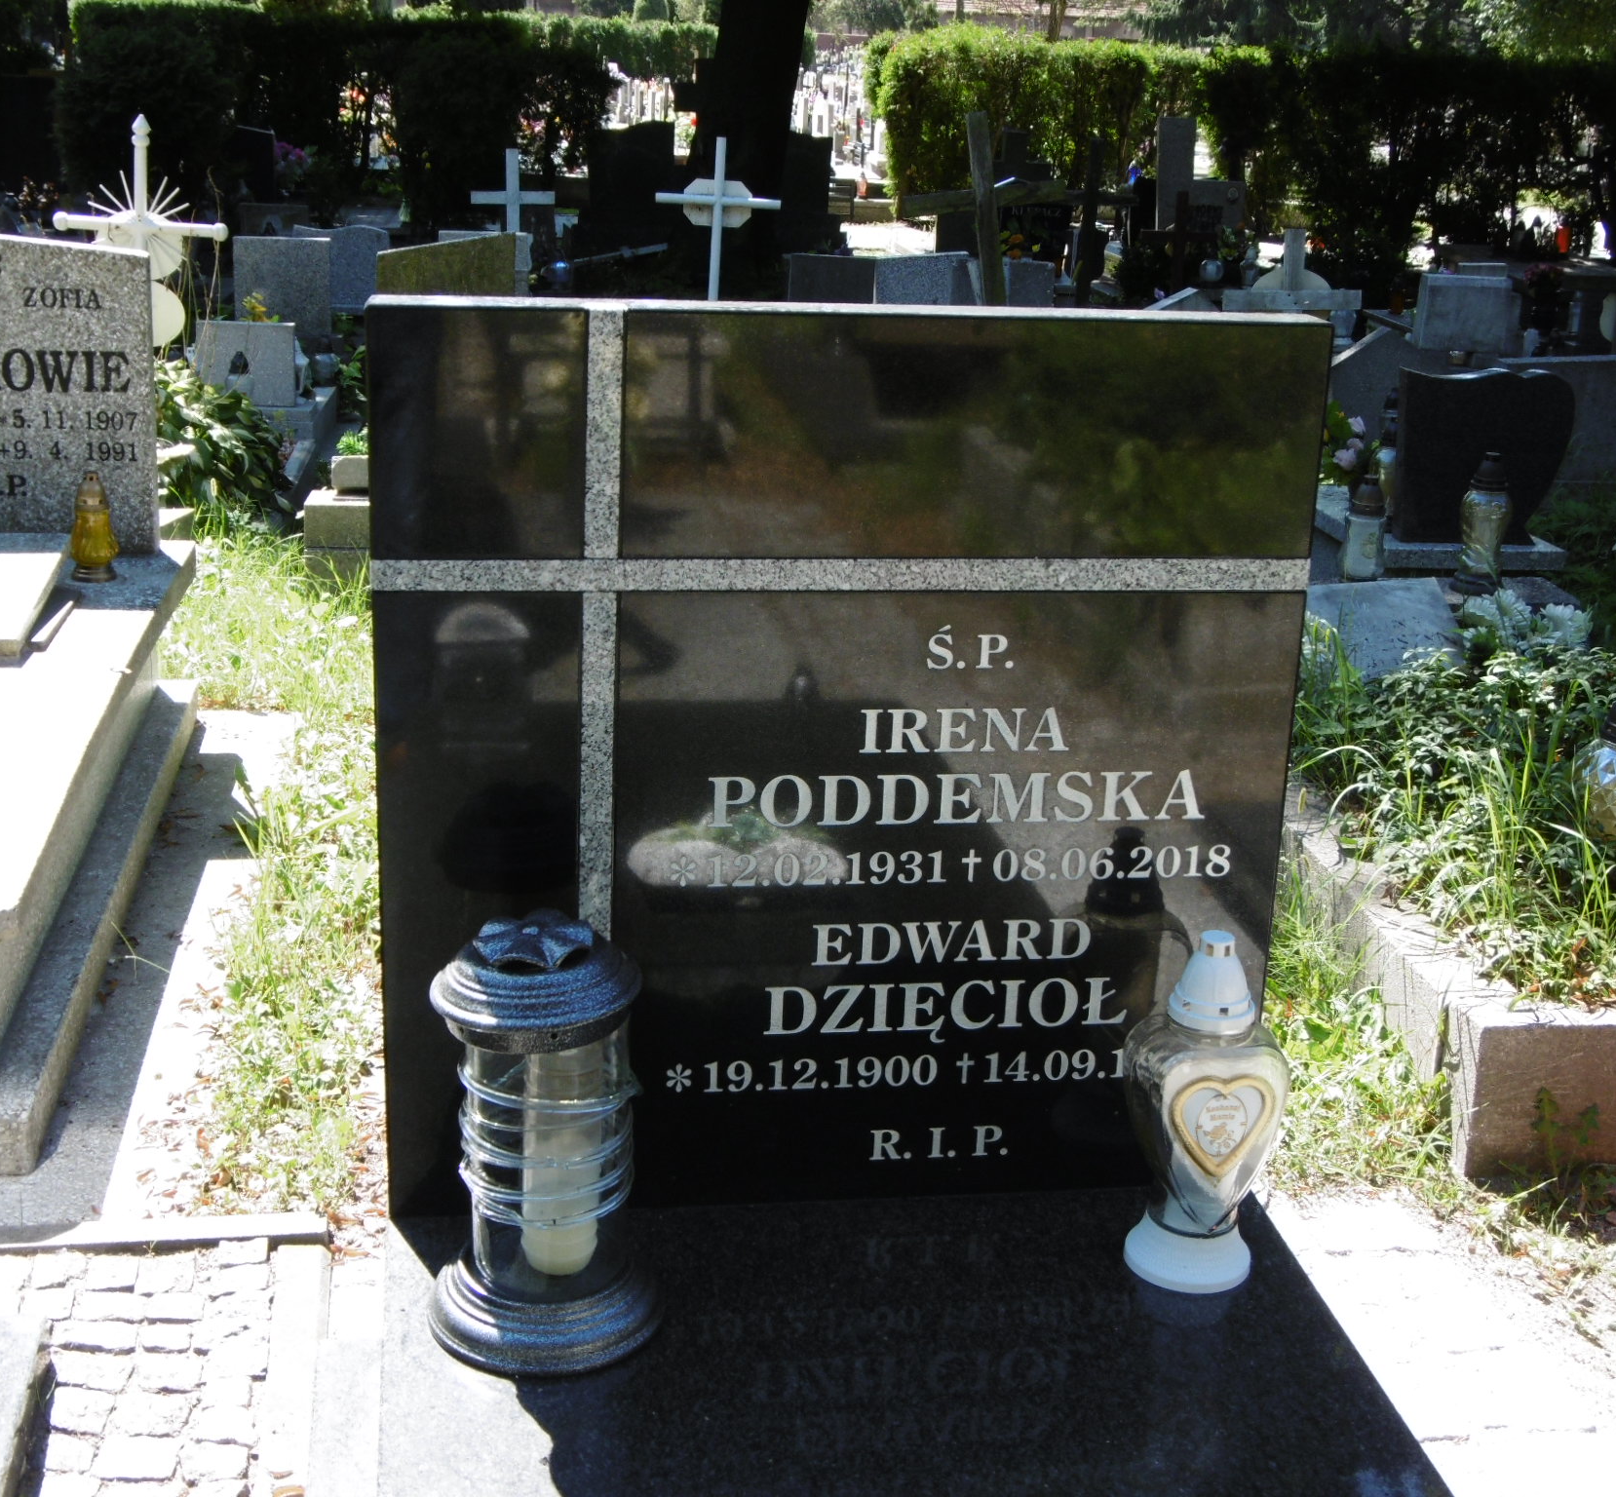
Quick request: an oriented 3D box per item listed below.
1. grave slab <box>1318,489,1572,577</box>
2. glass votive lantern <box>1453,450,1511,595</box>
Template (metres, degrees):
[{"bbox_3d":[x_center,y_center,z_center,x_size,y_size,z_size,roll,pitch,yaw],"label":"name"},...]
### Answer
[{"bbox_3d":[1.419,-0.537,5.868,0.416,0.045,0.850,0,17,-7],"label":"grave slab"},{"bbox_3d":[1.376,-0.460,5.010,0.113,0.279,0.113,2,16,0],"label":"glass votive lantern"}]

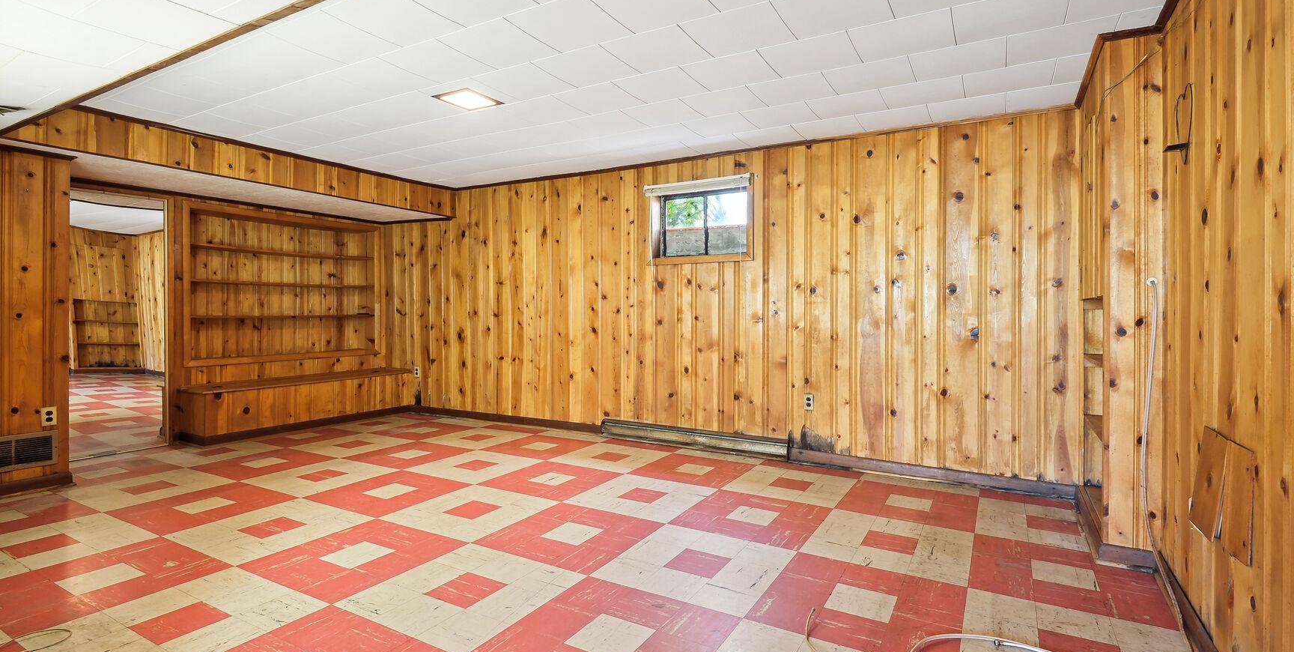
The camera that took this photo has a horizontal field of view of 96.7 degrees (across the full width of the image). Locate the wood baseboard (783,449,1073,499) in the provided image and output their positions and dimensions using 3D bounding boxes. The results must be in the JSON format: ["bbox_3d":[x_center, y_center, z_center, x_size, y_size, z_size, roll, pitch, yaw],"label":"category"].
[{"bbox_3d":[1.817,0.990,3.875,1.740,0.097,0.020,1,2,30],"label":"wood baseboard"}]

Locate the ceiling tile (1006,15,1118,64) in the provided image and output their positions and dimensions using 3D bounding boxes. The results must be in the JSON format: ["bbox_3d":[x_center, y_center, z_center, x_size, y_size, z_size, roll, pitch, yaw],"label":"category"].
[{"bbox_3d":[1.915,-1.320,2.671,0.406,0.020,0.406,1,2,30],"label":"ceiling tile"}]

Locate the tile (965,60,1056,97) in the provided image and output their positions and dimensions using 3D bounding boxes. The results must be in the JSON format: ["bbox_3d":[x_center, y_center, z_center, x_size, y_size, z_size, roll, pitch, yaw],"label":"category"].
[{"bbox_3d":[1.952,-1.340,3.124,0.406,0.020,0.406,1,2,30],"label":"tile"}]

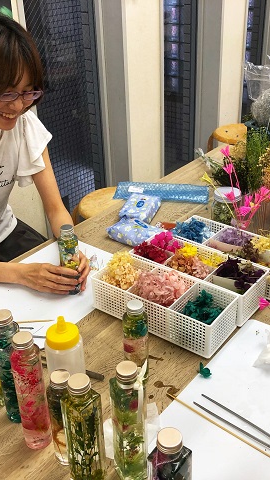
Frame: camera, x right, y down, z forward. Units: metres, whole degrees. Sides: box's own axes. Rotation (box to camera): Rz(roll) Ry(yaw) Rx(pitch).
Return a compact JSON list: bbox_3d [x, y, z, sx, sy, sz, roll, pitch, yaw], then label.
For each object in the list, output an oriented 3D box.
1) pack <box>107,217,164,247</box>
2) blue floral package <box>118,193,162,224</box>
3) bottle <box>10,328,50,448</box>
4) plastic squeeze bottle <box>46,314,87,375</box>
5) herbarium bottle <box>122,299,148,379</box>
[{"bbox_3d":[0.006,-0.022,1.439,0.146,0.040,0.088,18,34,31],"label":"pack"},{"bbox_3d":[0.021,-0.097,1.581,0.092,0.032,0.148,8,30,16],"label":"blue floral package"},{"bbox_3d":[-0.162,0.235,0.803,0.046,0.211,0.046,-1,29,1],"label":"bottle"},{"bbox_3d":[-0.120,0.206,0.893,0.063,0.173,0.063,-1,29,1],"label":"plastic squeeze bottle"},{"bbox_3d":[0.002,0.183,0.950,0.045,0.153,0.045,-1,29,1],"label":"herbarium bottle"}]

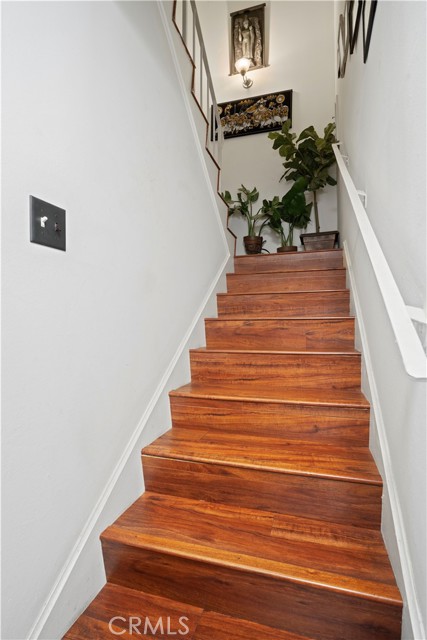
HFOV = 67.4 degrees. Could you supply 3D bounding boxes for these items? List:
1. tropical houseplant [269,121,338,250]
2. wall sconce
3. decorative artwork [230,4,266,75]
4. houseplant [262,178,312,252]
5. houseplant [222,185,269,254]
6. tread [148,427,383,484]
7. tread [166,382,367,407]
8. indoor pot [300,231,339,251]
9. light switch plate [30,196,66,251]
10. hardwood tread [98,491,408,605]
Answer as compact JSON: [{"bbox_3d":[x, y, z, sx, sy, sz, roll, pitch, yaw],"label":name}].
[{"bbox_3d":[0.829,-1.157,2.966,0.615,1.255,0.522,-1,0,18],"label":"tropical houseplant"},{"bbox_3d":[0.321,-2.646,3.392,0.158,0.233,0.239,-1,0,18],"label":"wall sconce"},{"bbox_3d":[0.384,-3.045,3.480,0.418,0.667,0.027,-1,0,18],"label":"decorative artwork"},{"bbox_3d":[0.708,-0.917,3.062,0.458,0.778,0.389,-1,0,18],"label":"houseplant"},{"bbox_3d":[0.294,-0.868,2.982,0.436,0.694,0.371,-1,0,18],"label":"houseplant"},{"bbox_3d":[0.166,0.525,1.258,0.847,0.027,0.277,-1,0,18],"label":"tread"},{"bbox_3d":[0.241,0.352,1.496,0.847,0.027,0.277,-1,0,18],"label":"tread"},{"bbox_3d":[0.968,-0.648,2.924,0.318,0.233,0.286,-1,0,18],"label":"indoor pot"},{"bbox_3d":[-0.435,-0.249,0.844,0.009,0.116,0.118,-1,0,18],"label":"light switch plate"},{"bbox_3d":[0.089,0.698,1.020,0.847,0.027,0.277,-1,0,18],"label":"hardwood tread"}]

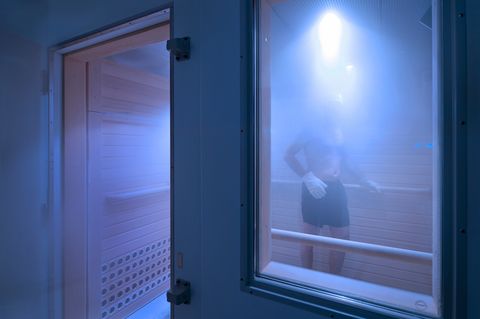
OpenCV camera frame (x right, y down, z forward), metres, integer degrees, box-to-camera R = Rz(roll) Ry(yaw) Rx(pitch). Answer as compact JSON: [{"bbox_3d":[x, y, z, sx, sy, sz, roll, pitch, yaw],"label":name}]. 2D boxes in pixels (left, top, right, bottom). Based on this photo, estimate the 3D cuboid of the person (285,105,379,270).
[{"bbox_3d":[0.725,0.280,1.900,0.820,1.750,0.400,0,1,-16],"label":"person"}]

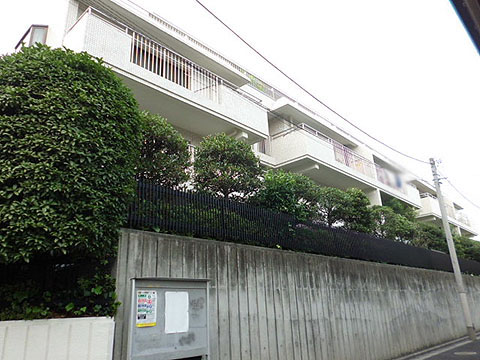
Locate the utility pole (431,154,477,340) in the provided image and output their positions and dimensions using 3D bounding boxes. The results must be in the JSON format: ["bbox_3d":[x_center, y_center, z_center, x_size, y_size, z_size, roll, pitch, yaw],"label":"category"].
[{"bbox_3d":[7.997,2.351,13.653,0.280,6.815,0.280,16,-26,-43],"label":"utility pole"}]

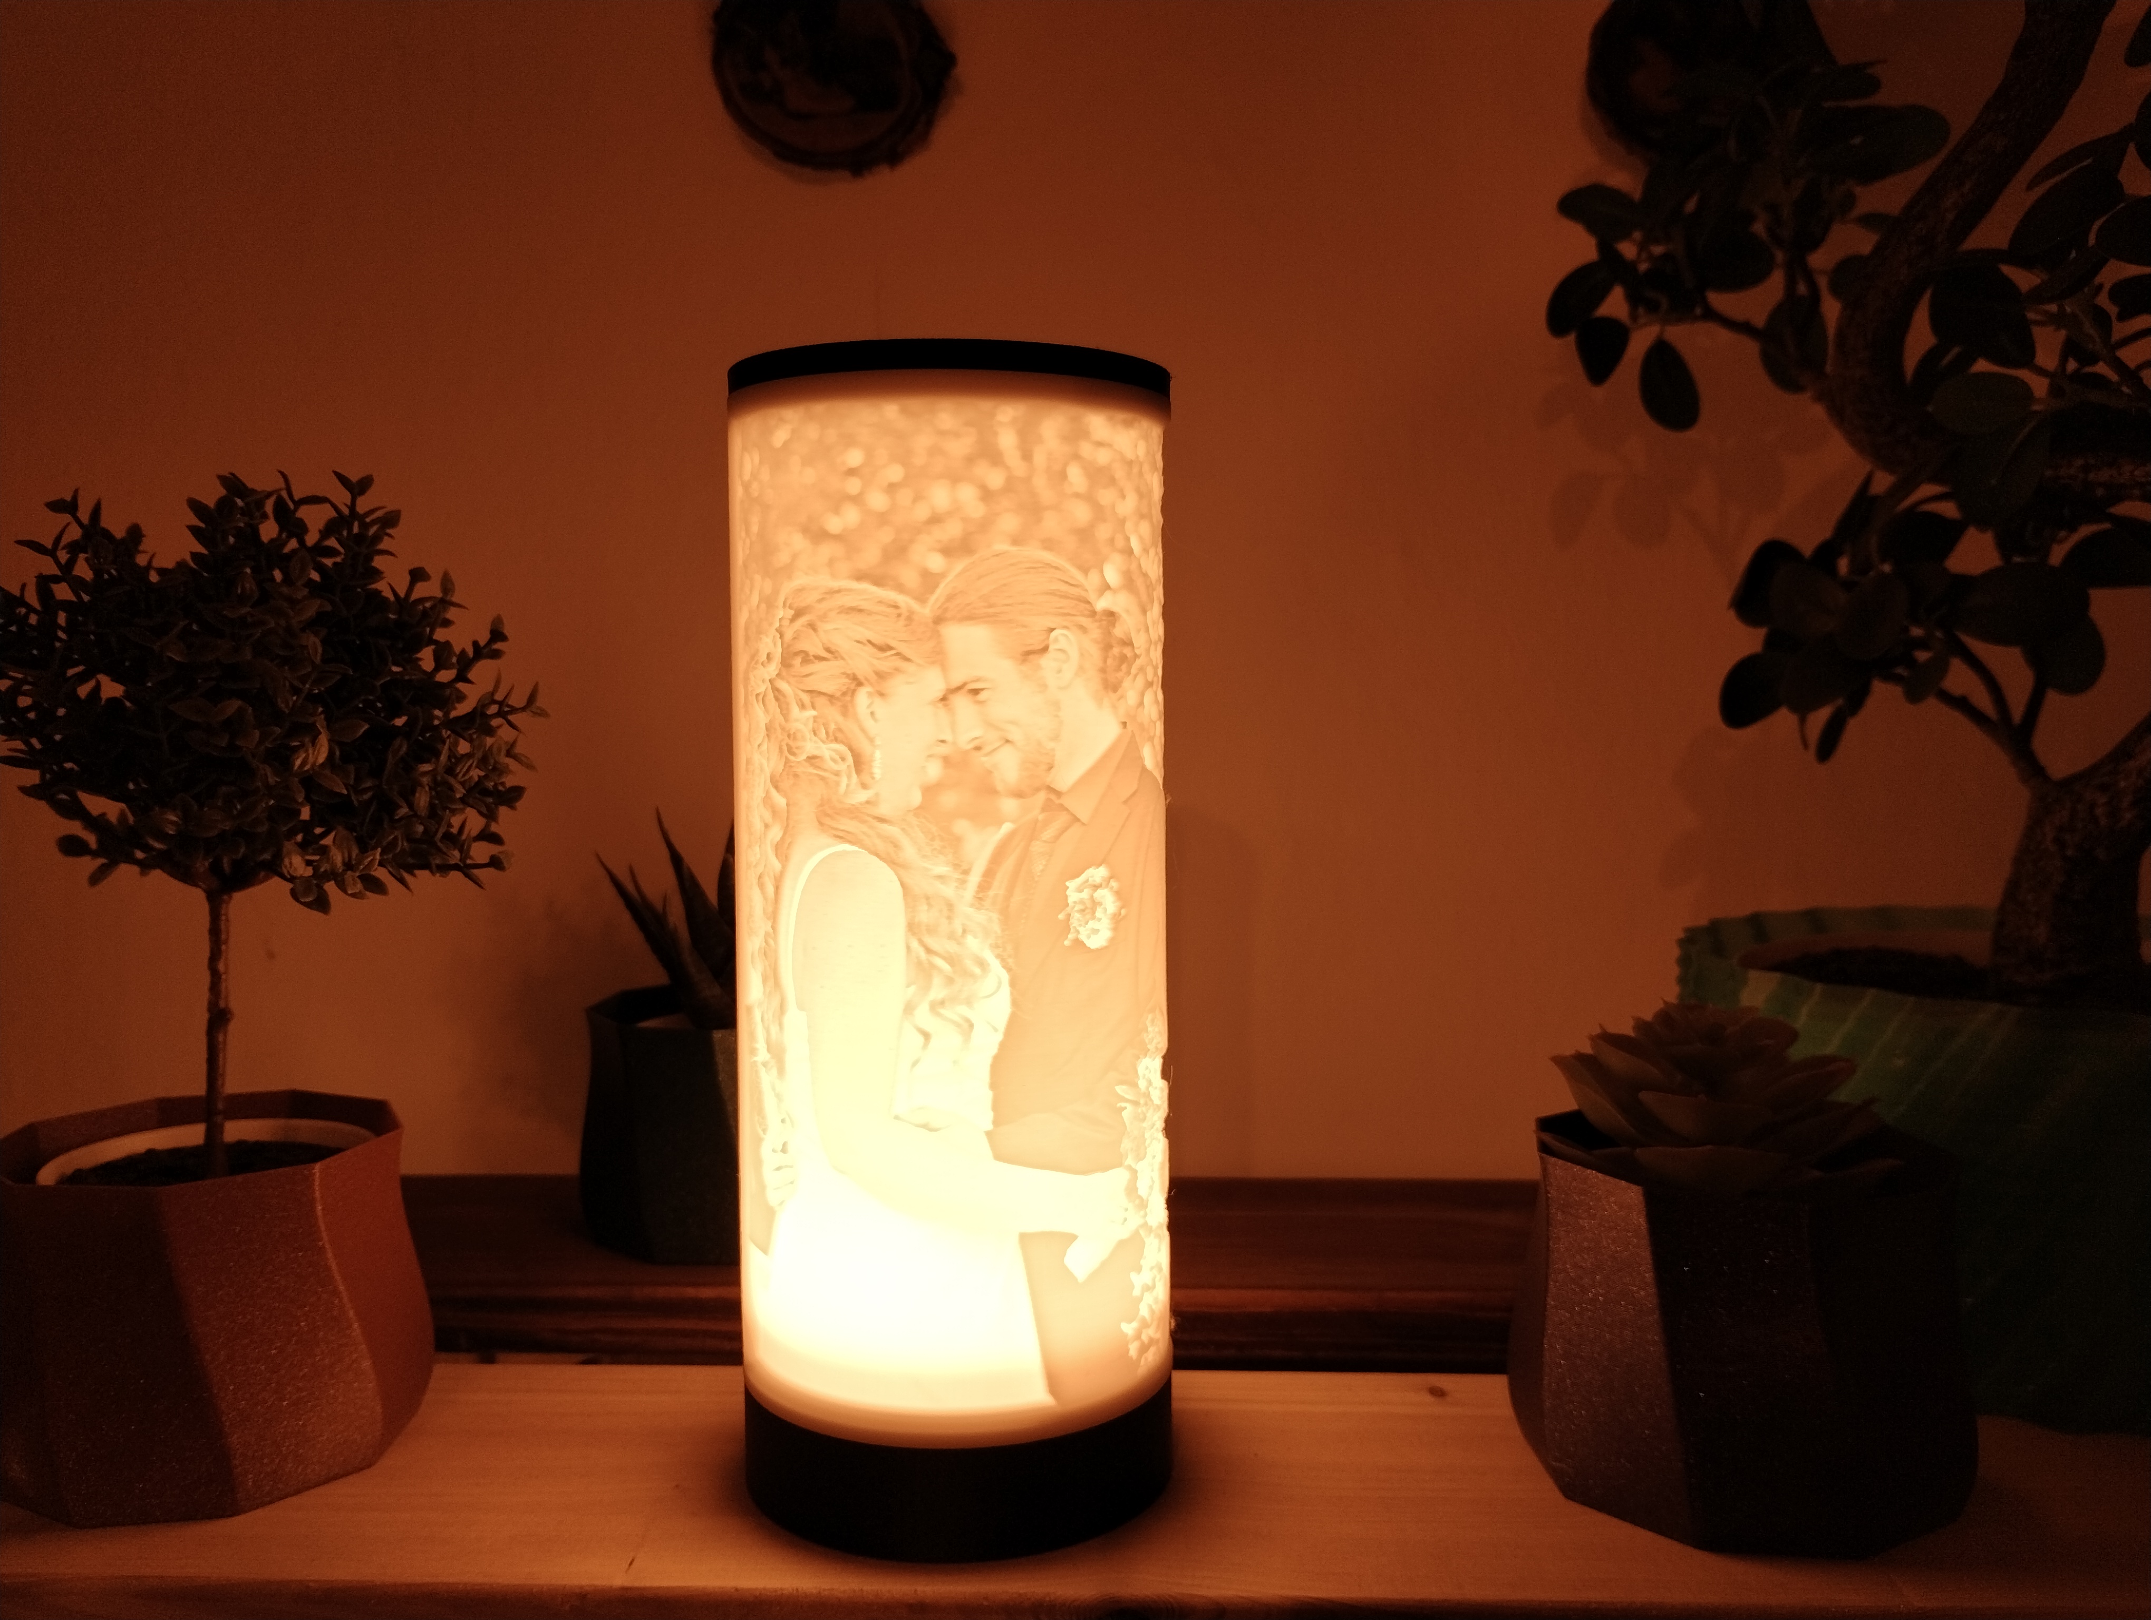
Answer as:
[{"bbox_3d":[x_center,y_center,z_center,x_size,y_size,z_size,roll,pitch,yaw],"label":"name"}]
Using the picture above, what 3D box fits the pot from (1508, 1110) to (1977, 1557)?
[{"bbox_3d":[0.134,0.100,0.353,0.088,0.065,0.088,2,5,21],"label":"pot"}]

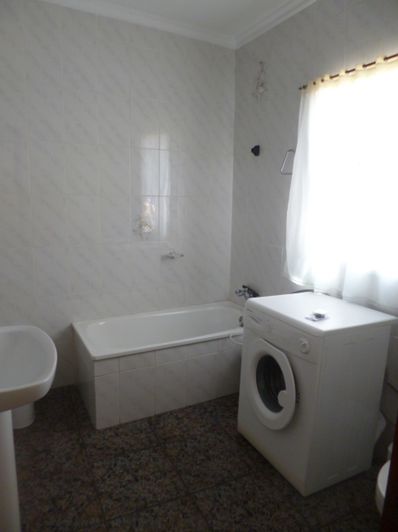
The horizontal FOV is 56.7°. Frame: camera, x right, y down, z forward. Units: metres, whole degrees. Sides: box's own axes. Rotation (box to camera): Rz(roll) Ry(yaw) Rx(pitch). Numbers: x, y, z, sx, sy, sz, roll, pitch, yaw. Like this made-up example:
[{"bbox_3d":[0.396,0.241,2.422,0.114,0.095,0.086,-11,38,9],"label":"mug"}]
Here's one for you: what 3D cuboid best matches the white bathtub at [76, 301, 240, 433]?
[{"bbox_3d":[-0.186,0.691,2.901,1.403,0.499,0.685,-4,12,-28],"label":"white bathtub"}]

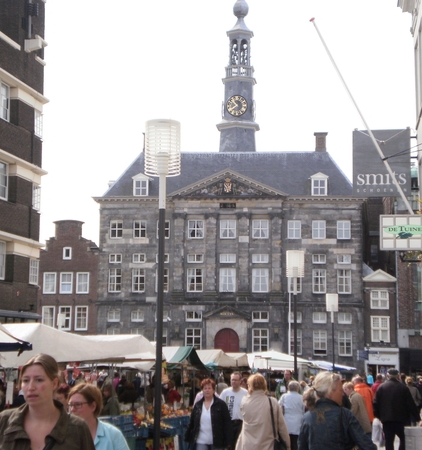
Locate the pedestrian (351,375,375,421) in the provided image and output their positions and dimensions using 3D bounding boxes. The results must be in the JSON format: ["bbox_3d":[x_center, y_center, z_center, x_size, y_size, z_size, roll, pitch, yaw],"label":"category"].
[{"bbox_3d":[2.843,3.638,18.875,0.520,1.690,0.400,4,-9,-23],"label":"pedestrian"}]

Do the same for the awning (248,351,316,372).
[{"bbox_3d":[2.849,6.589,42.497,3.000,2.720,2.700,1,-8,-6],"label":"awning"}]

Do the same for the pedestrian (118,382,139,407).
[{"bbox_3d":[-2.089,4.743,26.085,0.550,1.530,0.420,3,-9,-17],"label":"pedestrian"}]

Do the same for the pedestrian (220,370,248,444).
[{"bbox_3d":[0.346,3.096,15.515,0.520,1.750,0.360,-1,-8,8],"label":"pedestrian"}]

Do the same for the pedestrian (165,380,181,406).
[{"bbox_3d":[-0.832,4.296,23.120,0.400,1.570,0.460,4,-9,-24],"label":"pedestrian"}]

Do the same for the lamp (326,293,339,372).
[{"bbox_3d":[6.320,6.484,52.623,0.620,5.920,0.620,0,-8,0],"label":"lamp"}]

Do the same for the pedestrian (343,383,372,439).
[{"bbox_3d":[2.377,3.359,16.590,0.480,1.570,0.480,-4,-10,30],"label":"pedestrian"}]

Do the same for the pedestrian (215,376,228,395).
[{"bbox_3d":[0.193,3.460,17.483,0.460,1.600,0.340,0,-8,0],"label":"pedestrian"}]

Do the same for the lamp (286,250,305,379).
[{"bbox_3d":[2.867,3.784,34.418,0.620,5.920,0.620,0,-8,0],"label":"lamp"}]

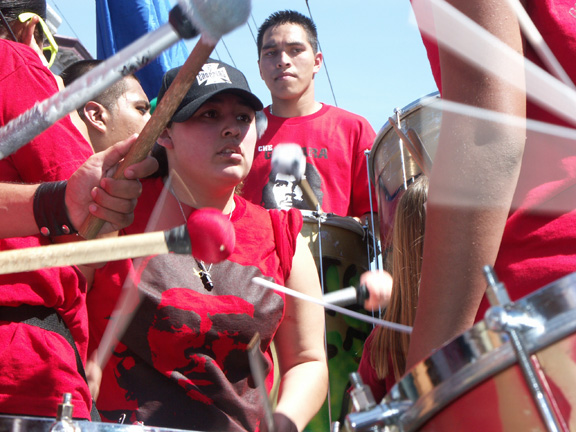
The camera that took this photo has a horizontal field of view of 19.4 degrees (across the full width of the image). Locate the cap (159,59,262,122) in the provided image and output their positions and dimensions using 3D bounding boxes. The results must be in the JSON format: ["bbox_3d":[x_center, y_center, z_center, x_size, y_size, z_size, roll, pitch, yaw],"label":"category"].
[{"bbox_3d":[-0.139,-0.221,2.925,0.170,0.125,0.265,-5,-3,-21],"label":"cap"}]

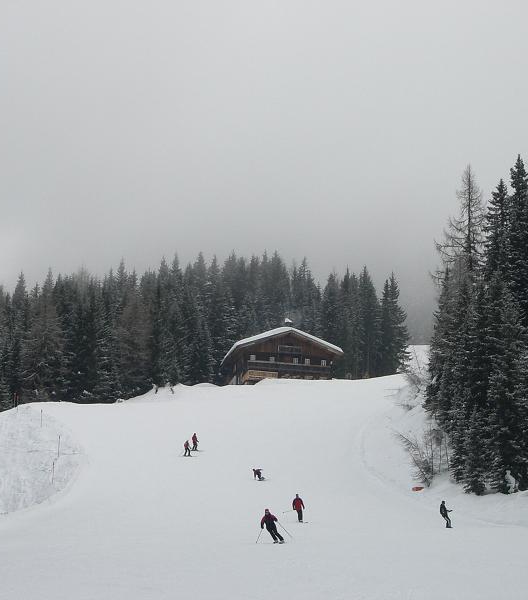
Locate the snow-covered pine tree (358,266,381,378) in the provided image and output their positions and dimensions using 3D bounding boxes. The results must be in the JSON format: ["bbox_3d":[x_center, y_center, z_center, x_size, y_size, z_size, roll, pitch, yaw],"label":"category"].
[{"bbox_3d":[14.832,3.172,260.049,3.553,16.365,3.553,1,-15,0],"label":"snow-covered pine tree"}]

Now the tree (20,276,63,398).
[{"bbox_3d":[-27.497,4.842,230.080,5.466,16.619,5.466,1,-15,0],"label":"tree"}]

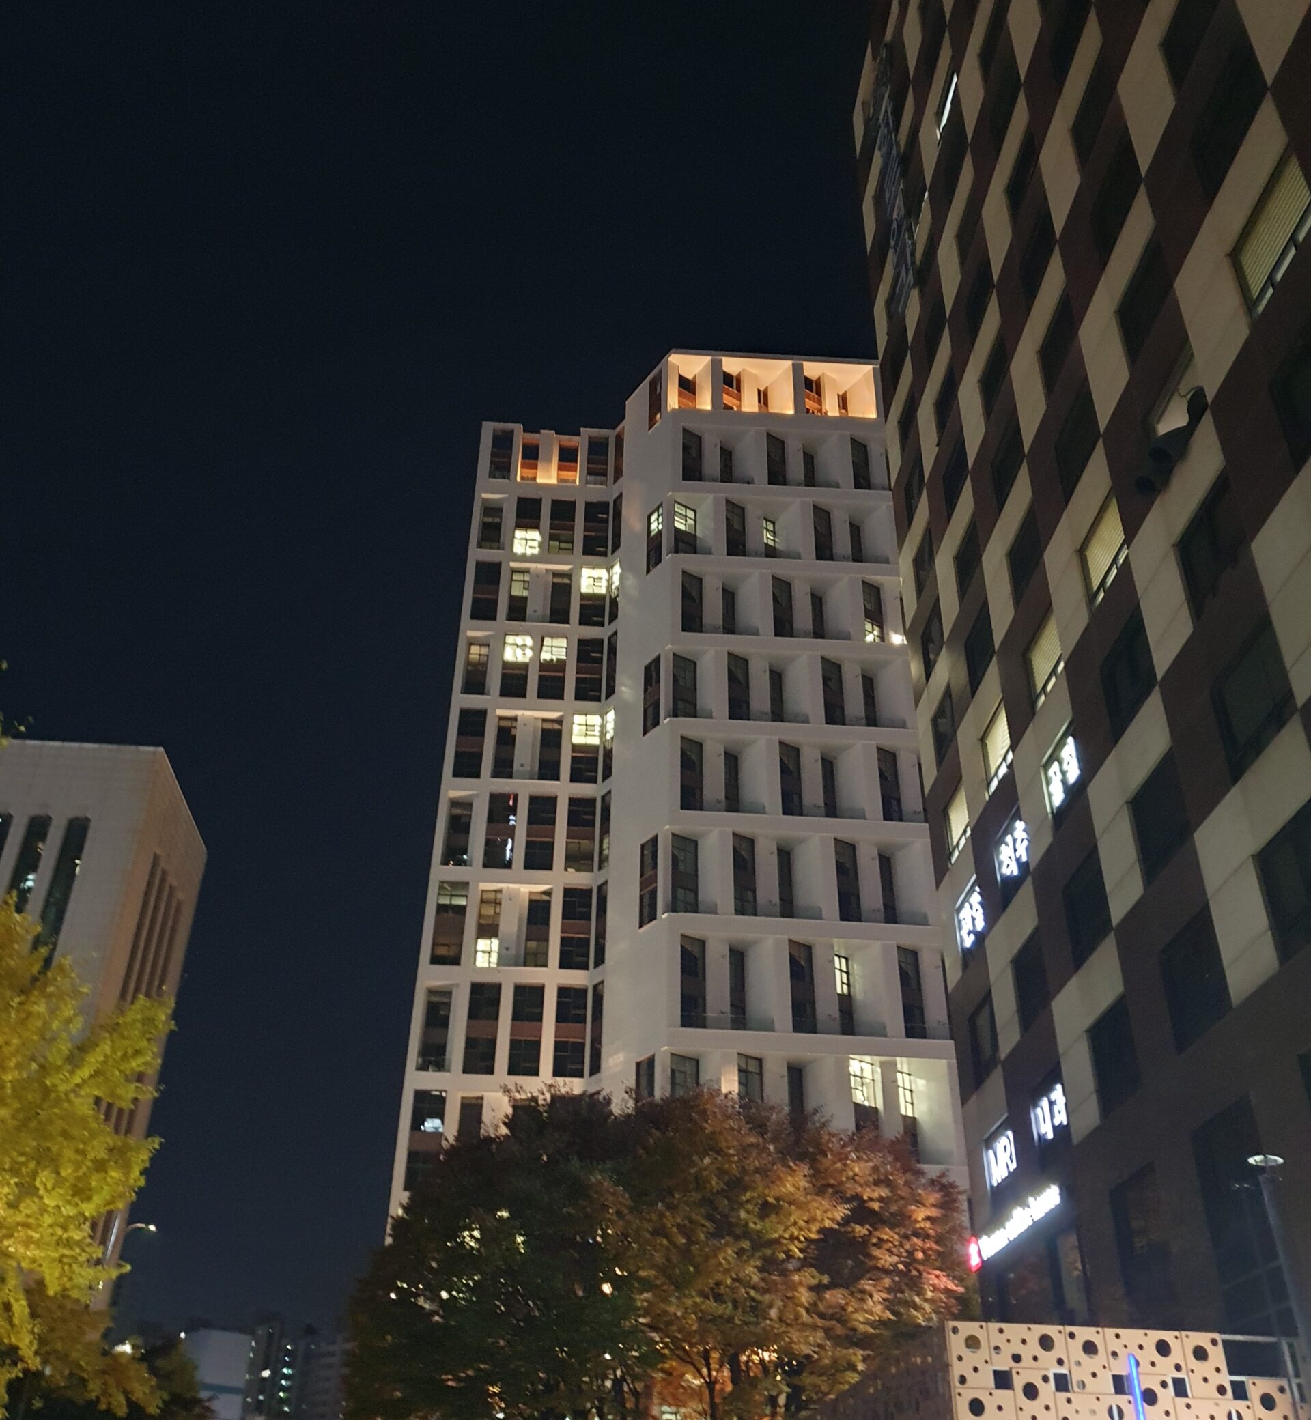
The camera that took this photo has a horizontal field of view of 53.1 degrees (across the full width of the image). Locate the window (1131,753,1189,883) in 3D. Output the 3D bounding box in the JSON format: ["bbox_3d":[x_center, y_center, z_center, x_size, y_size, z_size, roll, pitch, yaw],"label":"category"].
[{"bbox_3d":[10.161,2.185,26.219,0.200,1.855,2.240,3,-33,-2],"label":"window"}]

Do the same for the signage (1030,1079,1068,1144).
[{"bbox_3d":[9.463,9.758,31.590,0.200,0.997,2.205,3,-33,-2],"label":"signage"}]

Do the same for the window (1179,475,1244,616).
[{"bbox_3d":[10.502,-3.035,24.531,0.200,1.750,2.240,3,-33,-2],"label":"window"}]

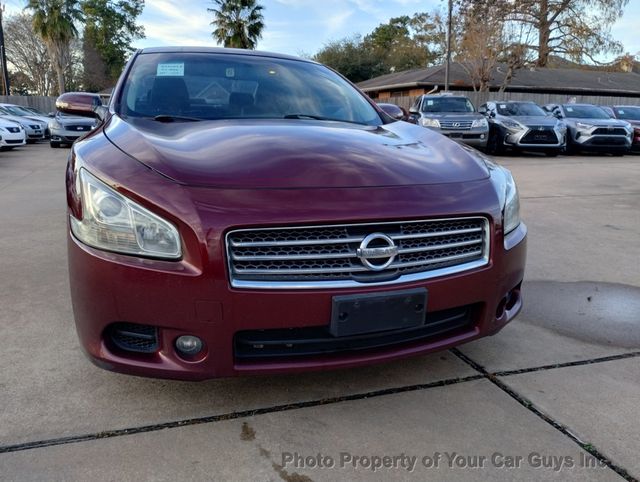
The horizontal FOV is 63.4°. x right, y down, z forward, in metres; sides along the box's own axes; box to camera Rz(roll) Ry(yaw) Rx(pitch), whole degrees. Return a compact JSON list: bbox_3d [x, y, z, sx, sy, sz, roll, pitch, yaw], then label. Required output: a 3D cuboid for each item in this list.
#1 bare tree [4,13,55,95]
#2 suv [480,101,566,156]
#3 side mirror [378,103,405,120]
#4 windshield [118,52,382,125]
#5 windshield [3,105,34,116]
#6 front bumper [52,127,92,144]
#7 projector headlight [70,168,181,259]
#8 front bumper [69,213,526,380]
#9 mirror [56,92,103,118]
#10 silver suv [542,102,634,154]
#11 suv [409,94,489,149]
[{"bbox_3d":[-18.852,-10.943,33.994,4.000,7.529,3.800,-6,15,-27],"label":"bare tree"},{"bbox_3d":[6.174,-3.695,16.819,1.910,1.710,4.890,1,13,-1],"label":"suv"},{"bbox_3d":[0.432,-0.835,3.402,0.240,0.145,0.150,-4,14,-20],"label":"side mirror"},{"bbox_3d":[-0.370,-0.879,2.936,1.460,0.420,0.860,-4,14,-20],"label":"windshield"},{"bbox_3d":[-13.979,-6.017,24.000,0.850,0.420,1.450,6,14,21],"label":"windshield"},{"bbox_3d":[-7.785,-3.451,16.857,1.780,0.540,0.600,-4,14,-22],"label":"front bumper"},{"bbox_3d":[-0.662,-0.098,1.735,0.330,0.250,0.540,-4,14,-20],"label":"projector headlight"},{"bbox_3d":[0.092,0.134,1.860,1.820,0.520,0.580,-4,14,-20],"label":"front bumper"},{"bbox_3d":[-1.272,-0.723,2.774,0.240,0.145,0.150,-4,14,-20],"label":"mirror"},{"bbox_3d":[8.825,-3.912,17.967,1.880,1.700,4.600,1,13,-1],"label":"silver suv"},{"bbox_3d":[3.708,-3.559,15.740,1.910,1.860,4.800,2,13,3],"label":"suv"}]

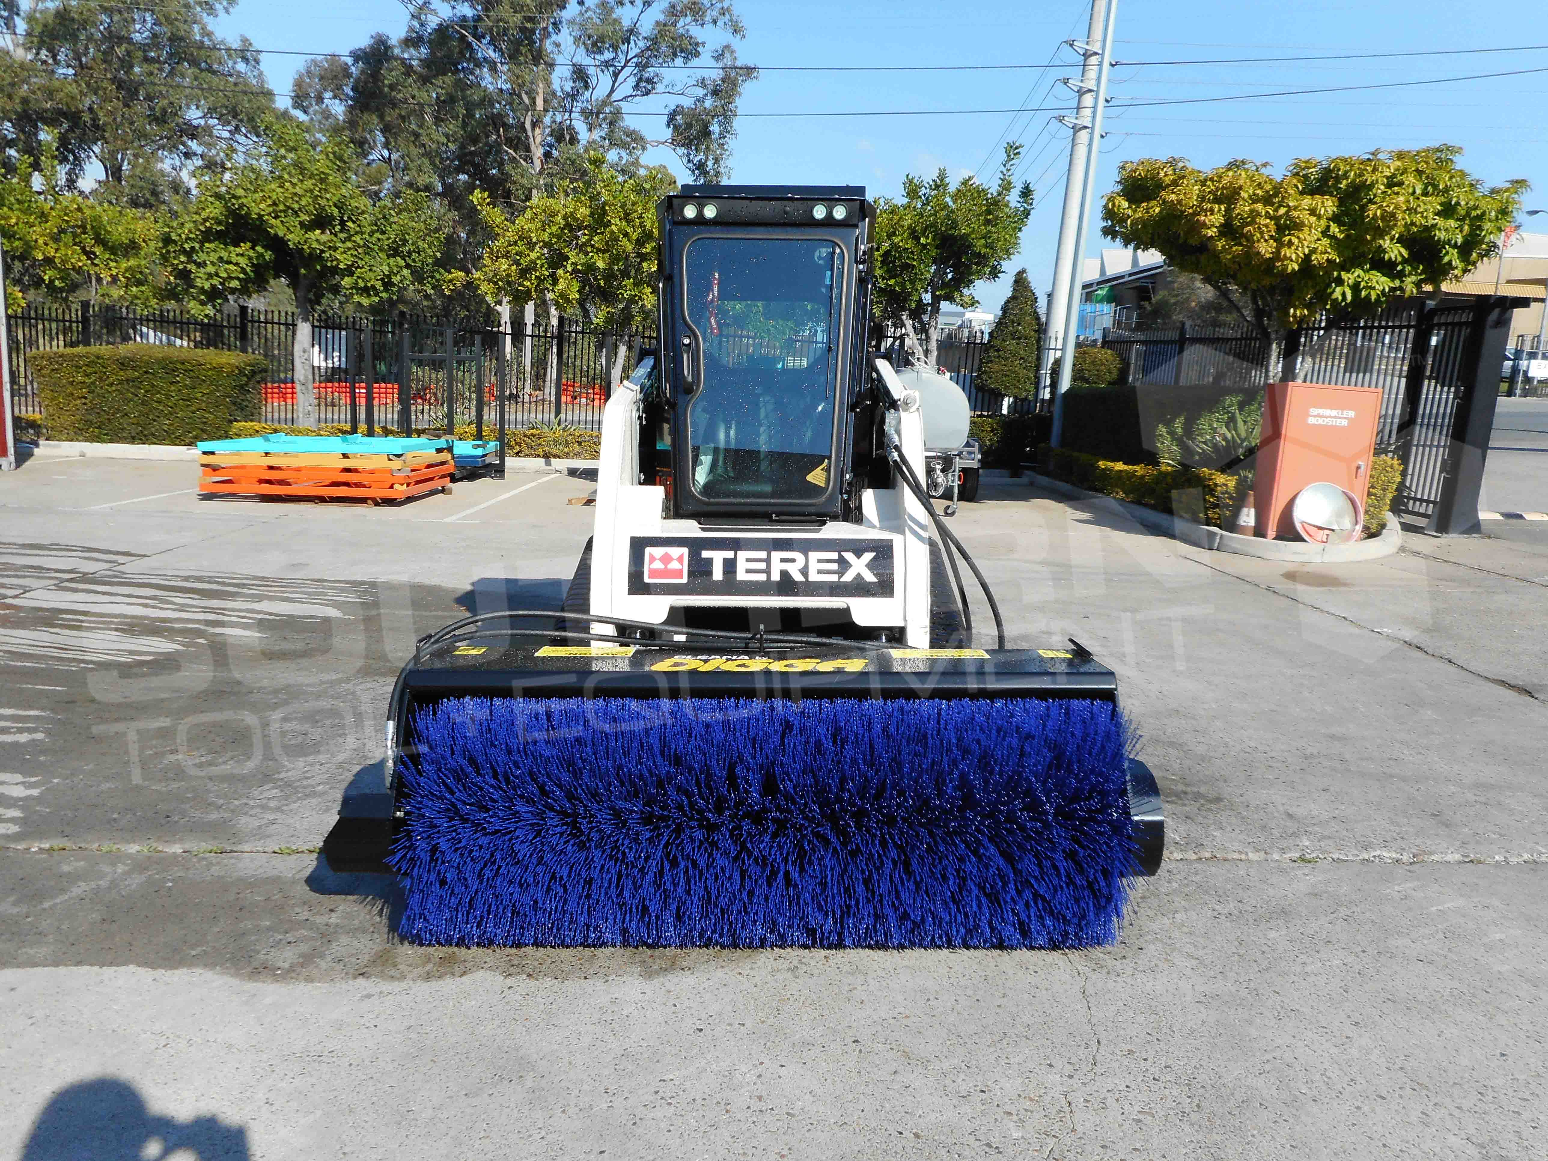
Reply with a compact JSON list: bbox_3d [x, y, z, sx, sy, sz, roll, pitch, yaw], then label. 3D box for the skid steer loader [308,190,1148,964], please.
[{"bbox_3d":[-0.080,-0.320,4.130,2.220,2.120,3.350,1,12,0],"label":"skid steer loader"}]

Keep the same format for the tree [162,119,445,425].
[{"bbox_3d":[-6.682,-4.223,15.900,4.050,4.750,3.800,4,10,0],"label":"tree"}]

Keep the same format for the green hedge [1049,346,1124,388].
[{"bbox_3d":[4.558,-2.971,16.300,1.100,1.000,1.100,4,10,0],"label":"green hedge"}]

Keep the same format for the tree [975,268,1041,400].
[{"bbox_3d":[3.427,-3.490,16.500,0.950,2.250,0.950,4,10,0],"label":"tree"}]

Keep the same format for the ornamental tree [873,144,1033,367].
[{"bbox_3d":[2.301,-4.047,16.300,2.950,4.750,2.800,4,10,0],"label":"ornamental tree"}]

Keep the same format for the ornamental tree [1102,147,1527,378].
[{"bbox_3d":[5.100,-2.250,10.600,3.900,3.450,3.700,2,12,0],"label":"ornamental tree"}]

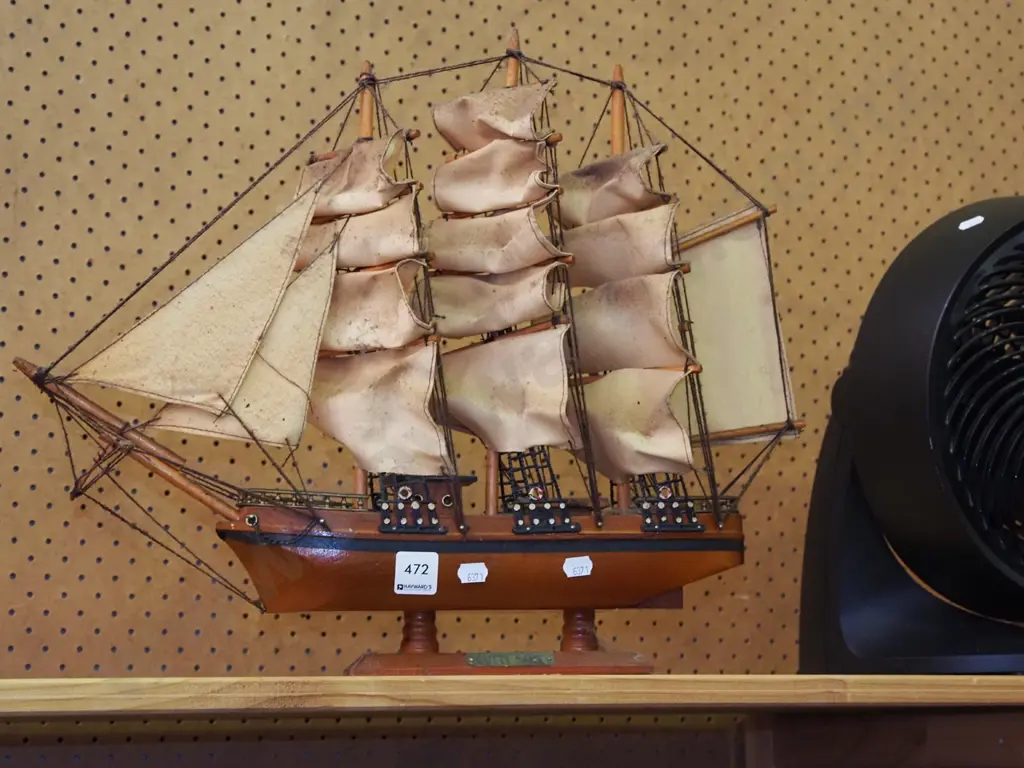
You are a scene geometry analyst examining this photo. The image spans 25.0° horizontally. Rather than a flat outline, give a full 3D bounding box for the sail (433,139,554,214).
[{"bbox_3d":[-0.017,-0.157,1.751,0.124,0.054,0.032,-8,-11,41],"label":"sail"}]

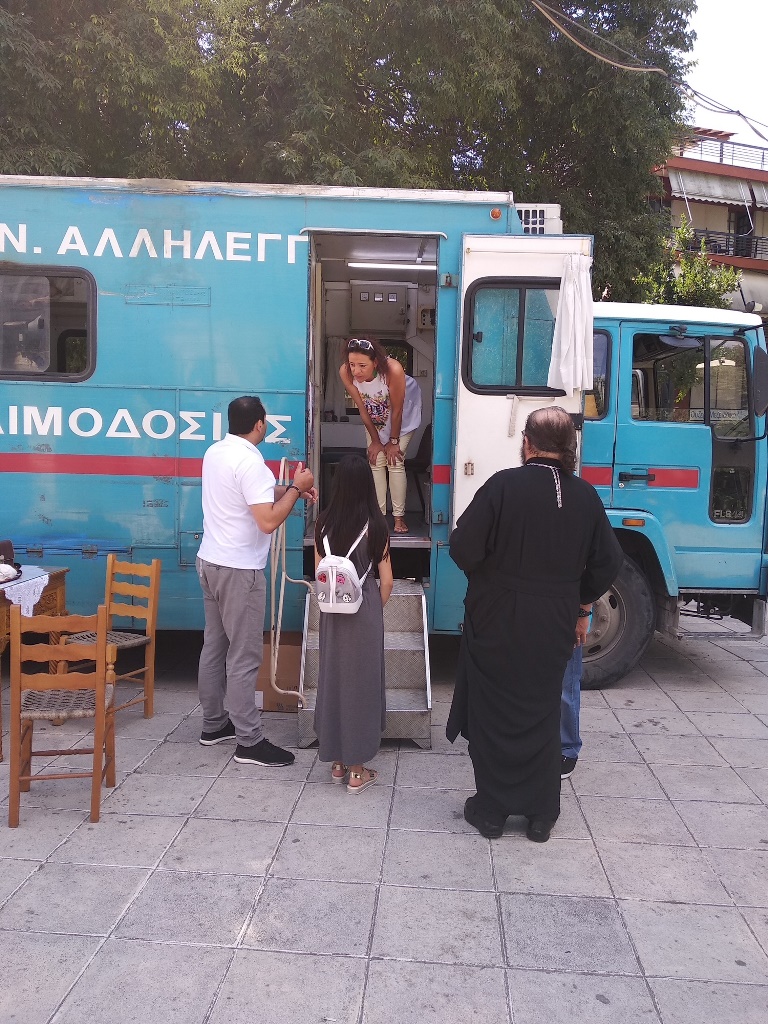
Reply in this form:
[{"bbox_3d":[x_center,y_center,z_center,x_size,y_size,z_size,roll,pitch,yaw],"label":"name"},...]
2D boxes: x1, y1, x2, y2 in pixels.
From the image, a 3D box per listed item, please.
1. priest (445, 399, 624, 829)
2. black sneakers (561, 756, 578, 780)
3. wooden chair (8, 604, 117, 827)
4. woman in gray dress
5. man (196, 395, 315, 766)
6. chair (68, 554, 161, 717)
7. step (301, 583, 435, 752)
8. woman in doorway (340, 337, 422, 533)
[{"bbox_3d":[0.583,0.422,3.073,0.640,1.680,0.460,1,5,-2],"label":"priest"},{"bbox_3d":[0.755,1.174,3.545,0.110,0.110,0.290,5,6,44],"label":"black sneakers"},{"bbox_3d":[-1.308,0.784,3.165,0.410,0.880,0.420,0,5,-11],"label":"wooden chair"},{"bbox_3d":[-0.146,0.481,3.470,0.380,1.475,0.360,3,5,20],"label":"woman in gray dress"},{"bbox_3d":[-0.655,0.311,3.748,0.520,1.750,0.480,-2,5,-33],"label":"man"},{"bbox_3d":[-1.507,0.699,4.172,0.410,0.880,0.410,4,5,30],"label":"chair"},{"bbox_3d":[-0.104,0.810,4.279,0.670,0.690,0.900,1,5,-2],"label":"step"},{"bbox_3d":[-0.011,-0.503,5.086,0.440,1.280,0.520,3,5,28],"label":"woman in doorway"}]

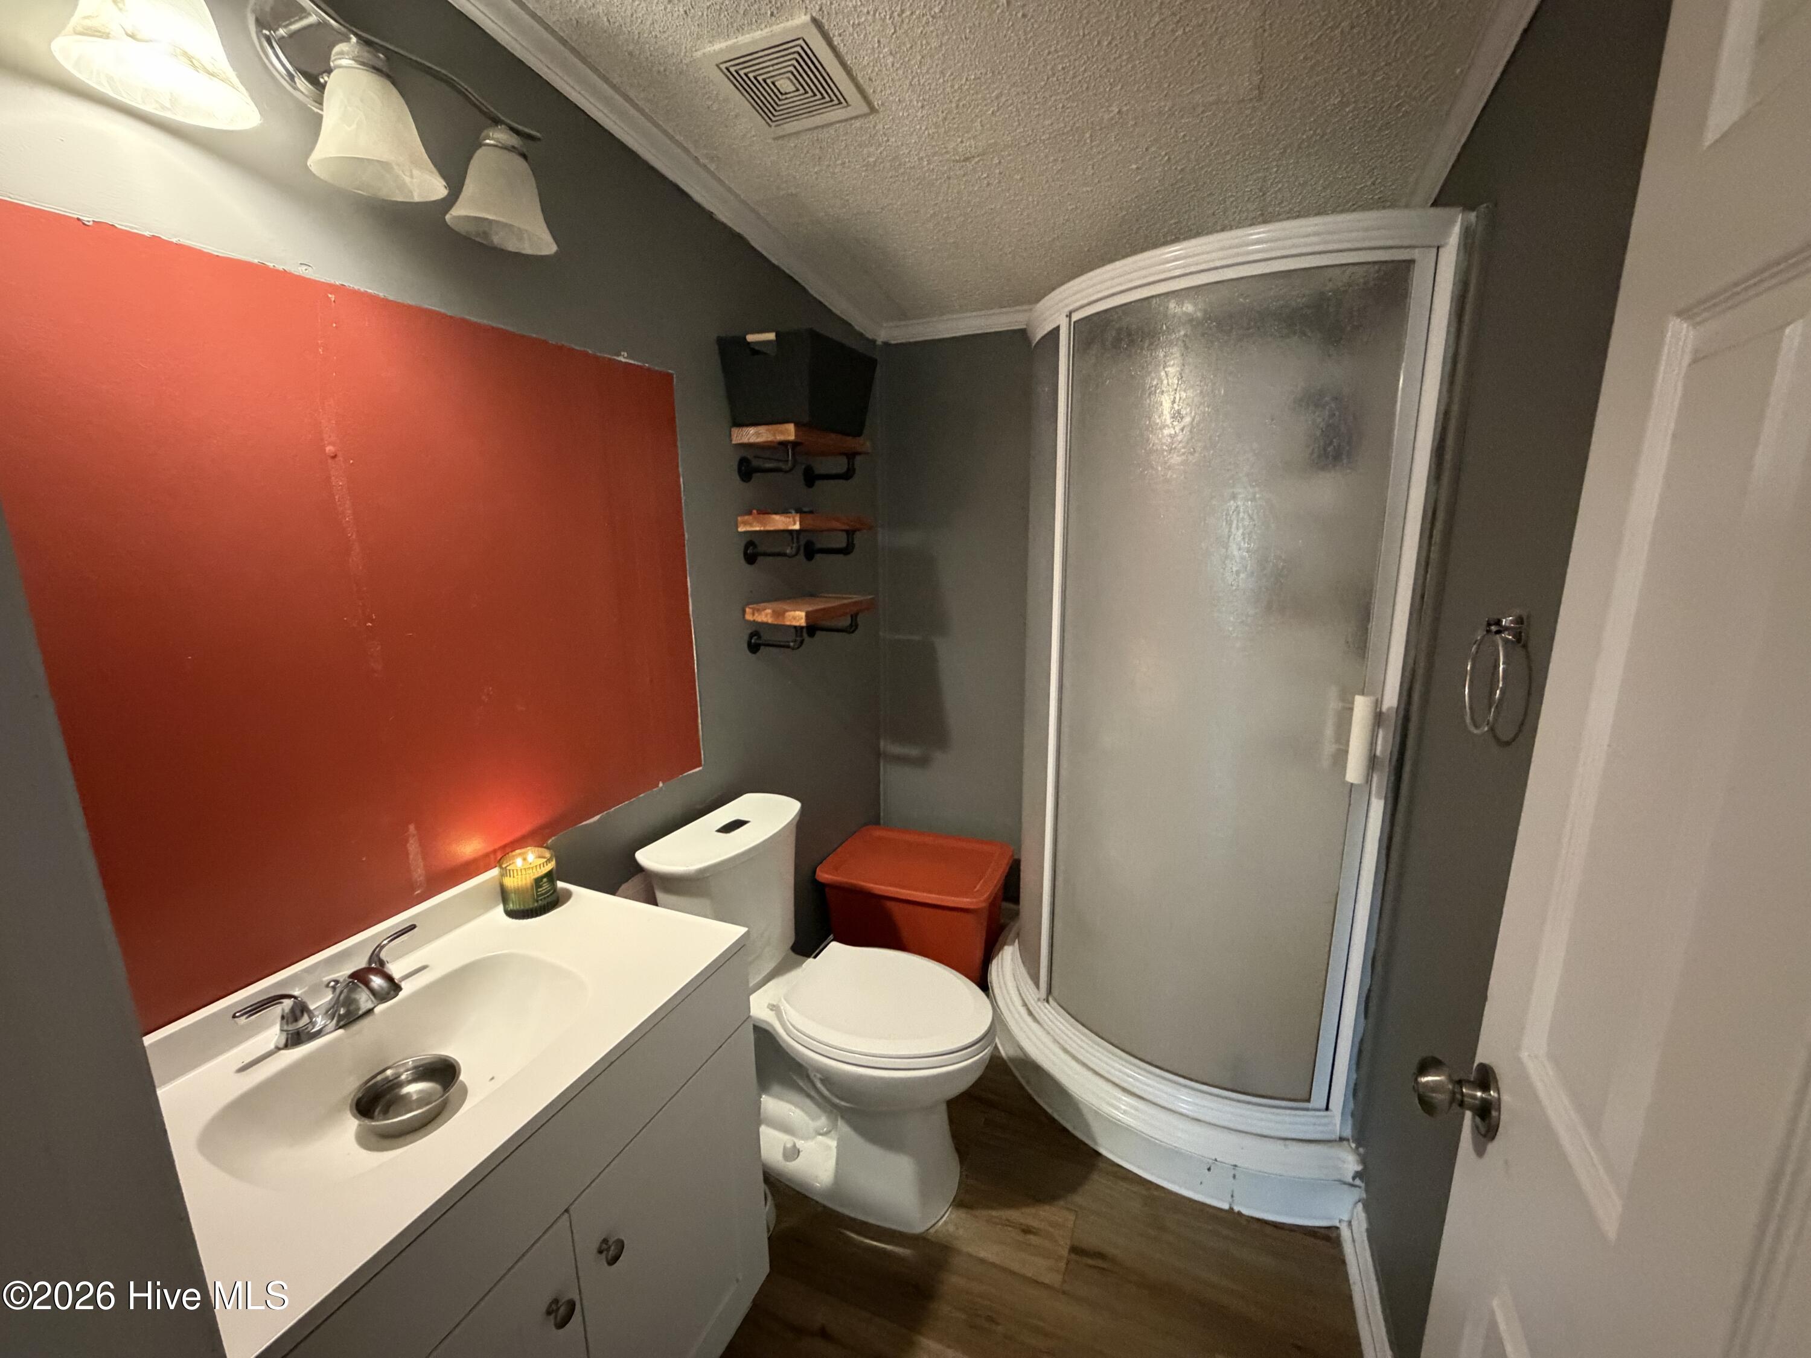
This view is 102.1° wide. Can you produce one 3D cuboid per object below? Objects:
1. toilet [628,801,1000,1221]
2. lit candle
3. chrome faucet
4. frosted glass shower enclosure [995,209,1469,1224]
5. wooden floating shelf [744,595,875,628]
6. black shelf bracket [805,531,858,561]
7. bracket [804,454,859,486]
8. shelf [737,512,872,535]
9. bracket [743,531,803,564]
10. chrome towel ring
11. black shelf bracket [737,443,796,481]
[{"bbox_3d":[-0.165,0.757,1.712,0.760,0.764,0.464,5,13,23],"label":"toilet"},{"bbox_3d":[-0.654,0.354,1.274,0.090,0.092,0.090,4,12,21],"label":"lit candle"},{"bbox_3d":[-0.716,0.416,0.973,0.172,0.092,0.232,4,12,21],"label":"chrome faucet"},{"bbox_3d":[0.681,0.067,1.944,0.950,2.005,0.995,5,13,23],"label":"frosted glass shower enclosure"},{"bbox_3d":[-0.257,-0.199,2.092,0.178,0.038,0.432,4,12,21],"label":"wooden floating shelf"},{"bbox_3d":[-0.219,-0.396,2.189,0.155,0.092,0.066,4,12,21],"label":"black shelf bracket"},{"bbox_3d":[-0.208,-0.620,2.193,0.170,0.093,0.070,5,13,23],"label":"bracket"},{"bbox_3d":[-0.261,-0.430,2.037,0.180,0.038,0.440,4,12,21],"label":"shelf"},{"bbox_3d":[-0.337,-0.346,1.939,0.168,0.091,0.070,5,13,23],"label":"bracket"},{"bbox_3d":[0.826,-0.004,1.035,0.055,0.168,0.130,4,12,21],"label":"chrome towel ring"},{"bbox_3d":[-0.340,-0.555,1.889,0.172,0.093,0.070,5,13,23],"label":"black shelf bracket"}]

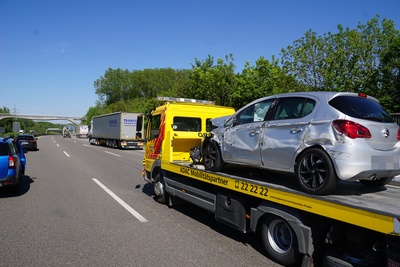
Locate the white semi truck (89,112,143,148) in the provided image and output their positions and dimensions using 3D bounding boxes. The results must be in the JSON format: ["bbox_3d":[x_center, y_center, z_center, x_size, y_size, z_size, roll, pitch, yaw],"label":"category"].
[{"bbox_3d":[-11.616,-0.321,39.646,2.550,4.000,16.400,1,0,-32],"label":"white semi truck"}]

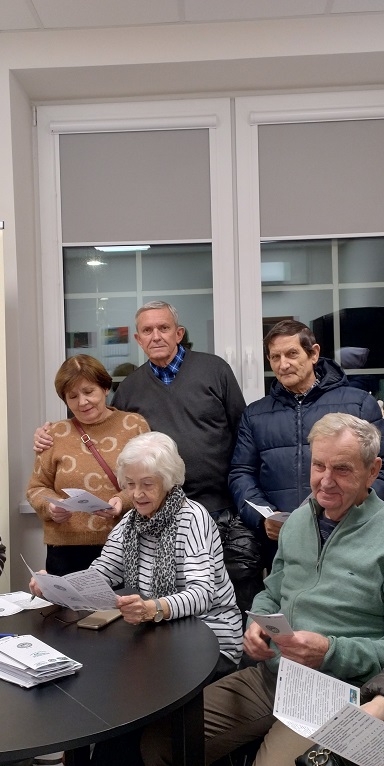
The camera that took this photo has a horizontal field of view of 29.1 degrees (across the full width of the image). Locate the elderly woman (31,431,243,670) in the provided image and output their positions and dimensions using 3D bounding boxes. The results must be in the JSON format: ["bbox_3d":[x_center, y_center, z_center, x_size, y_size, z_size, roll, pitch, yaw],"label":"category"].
[{"bbox_3d":[-0.130,0.795,2.280,0.530,1.280,0.660,-1,1,38],"label":"elderly woman"}]

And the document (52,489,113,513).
[{"bbox_3d":[-0.353,0.379,2.360,0.190,0.060,0.210,-26,-24,19],"label":"document"}]

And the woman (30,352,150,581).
[{"bbox_3d":[-0.346,0.656,2.470,0.430,1.500,0.380,-2,0,-5],"label":"woman"}]

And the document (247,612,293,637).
[{"bbox_3d":[0.197,0.587,1.760,0.100,0.012,0.200,0,-39,17],"label":"document"}]

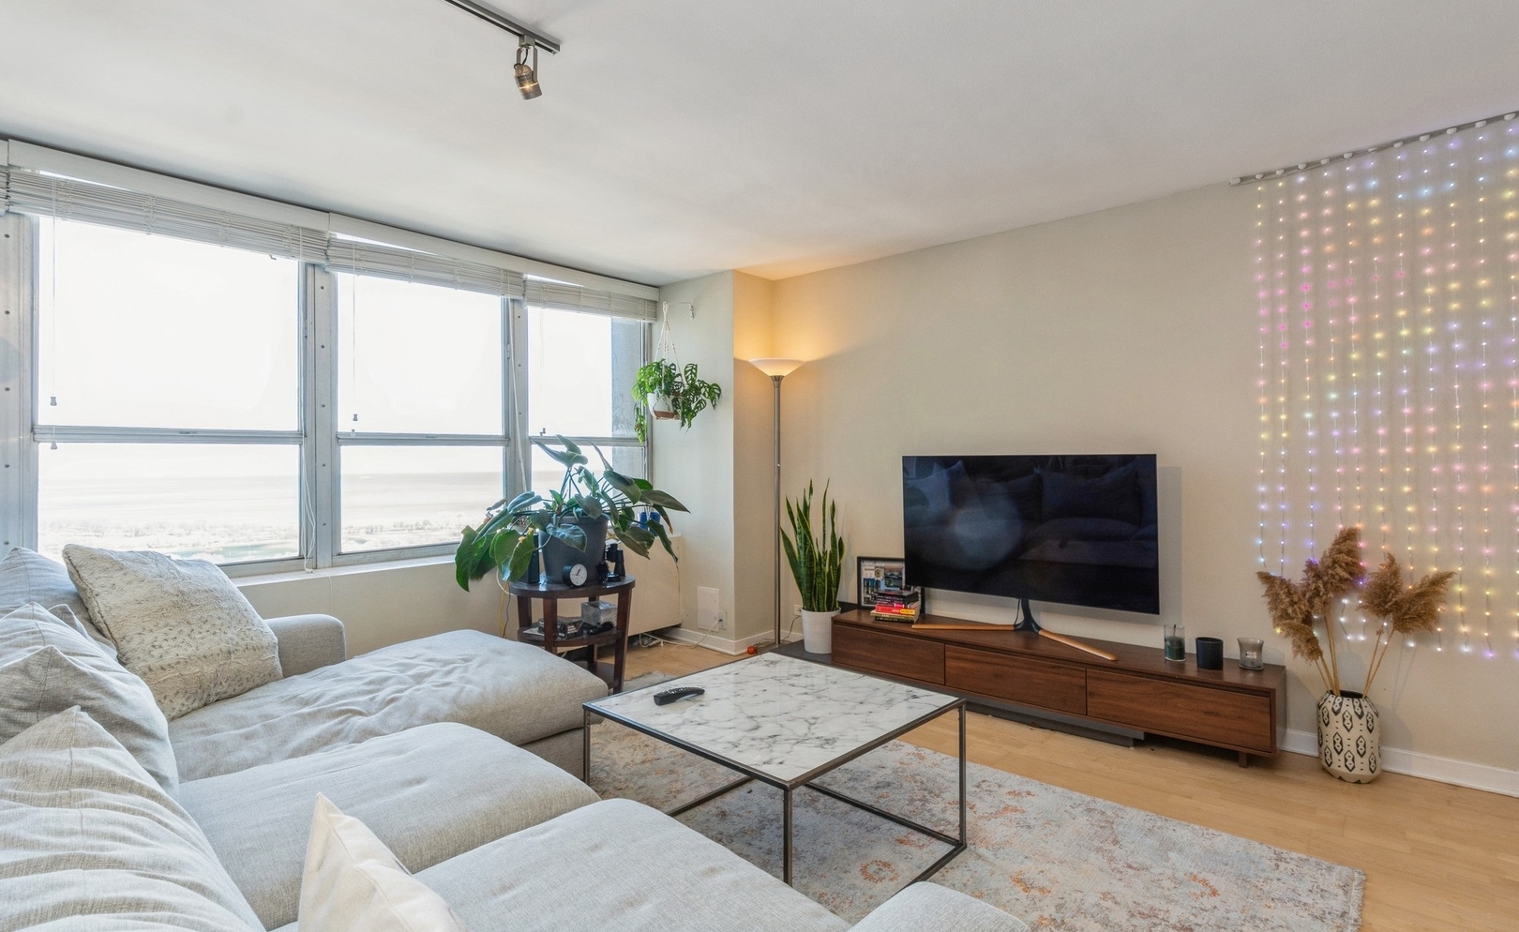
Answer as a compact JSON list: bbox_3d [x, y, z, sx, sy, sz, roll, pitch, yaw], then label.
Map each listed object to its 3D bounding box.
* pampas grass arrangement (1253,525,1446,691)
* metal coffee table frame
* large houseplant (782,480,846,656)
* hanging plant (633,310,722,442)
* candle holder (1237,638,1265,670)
[{"bbox_3d":[2.300,0.560,2.465,0.590,0.660,0.360,0,1,39],"label":"pampas grass arrangement"},{"bbox_3d":[0.055,0.980,2.000,0.845,0.470,0.845,0,1,44],"label":"metal coffee table frame"},{"bbox_3d":[0.326,0.600,3.821,0.380,1.014,0.340,0,0,0],"label":"large houseplant"},{"bbox_3d":[-0.530,-0.580,4.013,0.530,0.843,0.430,0,0,36],"label":"hanging plant"},{"bbox_3d":[2.095,0.803,2.698,0.092,0.114,0.092,0,0,36],"label":"candle holder"}]

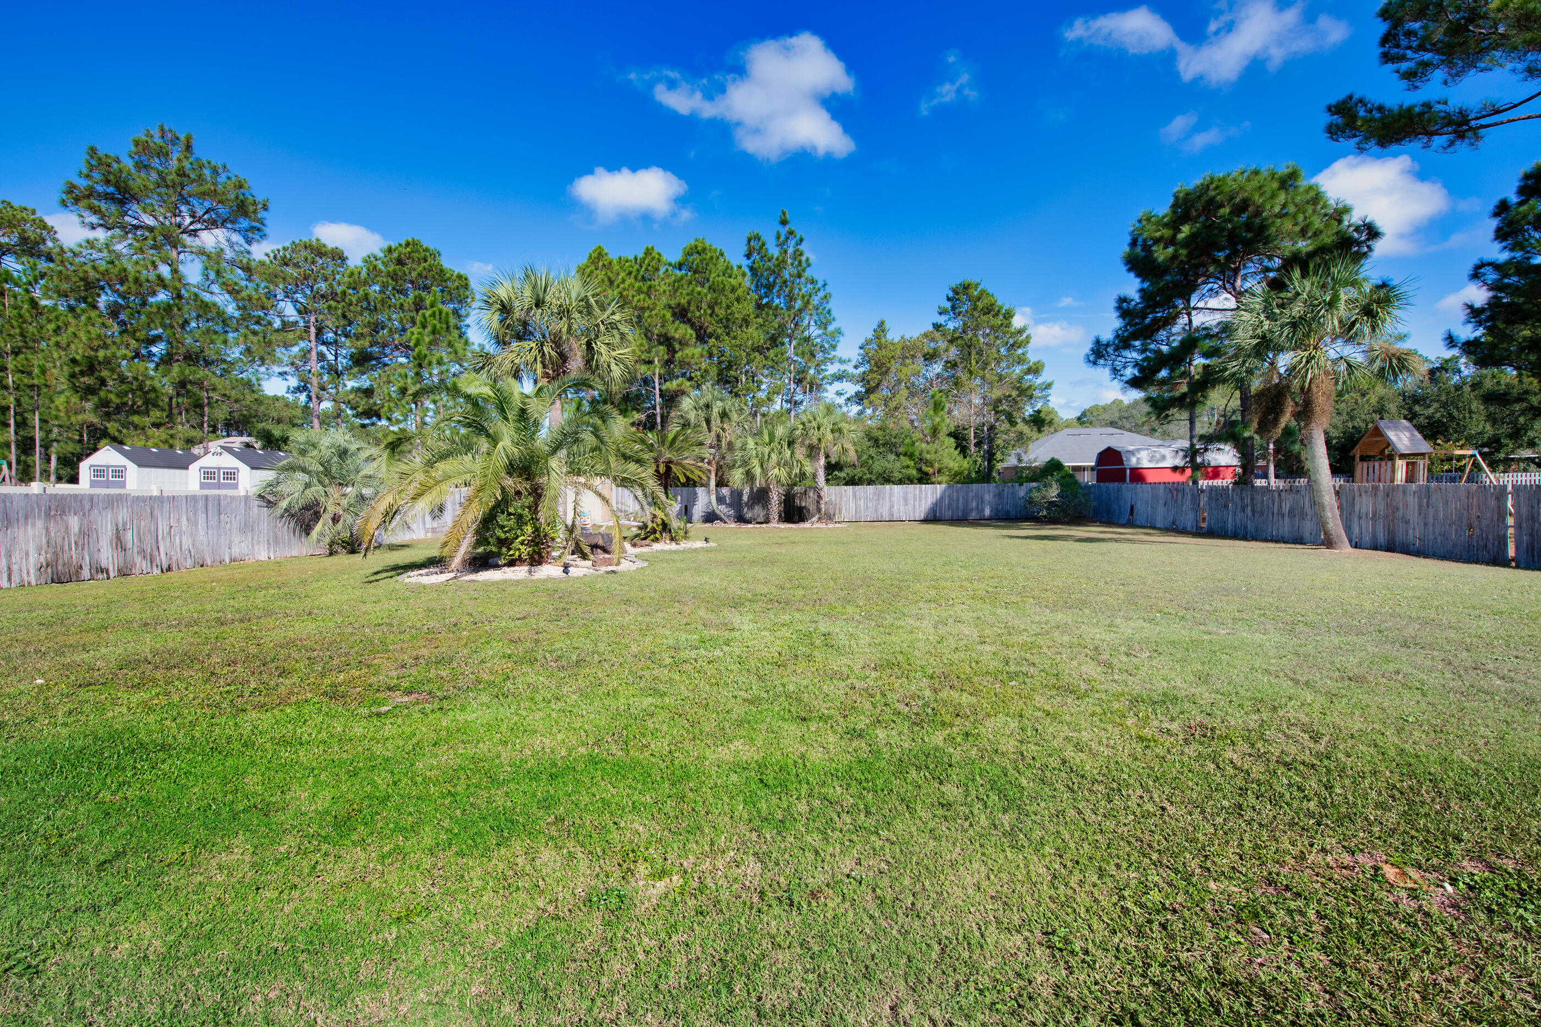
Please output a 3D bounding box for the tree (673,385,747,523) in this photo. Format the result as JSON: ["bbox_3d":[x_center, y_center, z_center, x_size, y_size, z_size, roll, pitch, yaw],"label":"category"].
[{"bbox_3d":[-2.940,-2.880,31.000,3.600,6.700,3.500,0,2,0],"label":"tree"}]

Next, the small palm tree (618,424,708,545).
[{"bbox_3d":[-3.280,-0.980,20.000,2.700,3.650,2.600,0,2,0],"label":"small palm tree"}]

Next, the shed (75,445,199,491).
[{"bbox_3d":[-35.000,-2.100,36.400,3.150,3.150,4.800,0,2,0],"label":"shed"}]

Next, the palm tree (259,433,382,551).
[{"bbox_3d":[-13.300,-0.670,19.200,3.000,3.700,3.000,0,2,0],"label":"palm tree"}]

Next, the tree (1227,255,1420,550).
[{"bbox_3d":[14.600,-3.000,17.200,4.100,7.800,4.000,0,2,0],"label":"tree"}]

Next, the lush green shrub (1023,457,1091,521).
[{"bbox_3d":[13.300,-1.150,29.800,3.000,3.000,2.800,0,2,0],"label":"lush green shrub"}]

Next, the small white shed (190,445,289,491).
[{"bbox_3d":[-27.900,-1.930,34.800,3.150,3.100,4.800,0,2,0],"label":"small white shed"}]

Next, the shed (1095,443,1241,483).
[{"bbox_3d":[25.700,-2.600,41.700,6.800,3.400,3.400,0,2,0],"label":"shed"}]

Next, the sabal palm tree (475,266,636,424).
[{"bbox_3d":[-6.200,-3.000,18.500,4.500,8.100,4.400,0,2,0],"label":"sabal palm tree"}]

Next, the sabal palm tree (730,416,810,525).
[{"bbox_3d":[-0.030,-2.050,30.700,3.700,5.200,3.600,0,2,0],"label":"sabal palm tree"}]

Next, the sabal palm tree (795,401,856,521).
[{"bbox_3d":[2.680,-2.560,31.000,3.000,5.800,2.900,0,2,0],"label":"sabal palm tree"}]

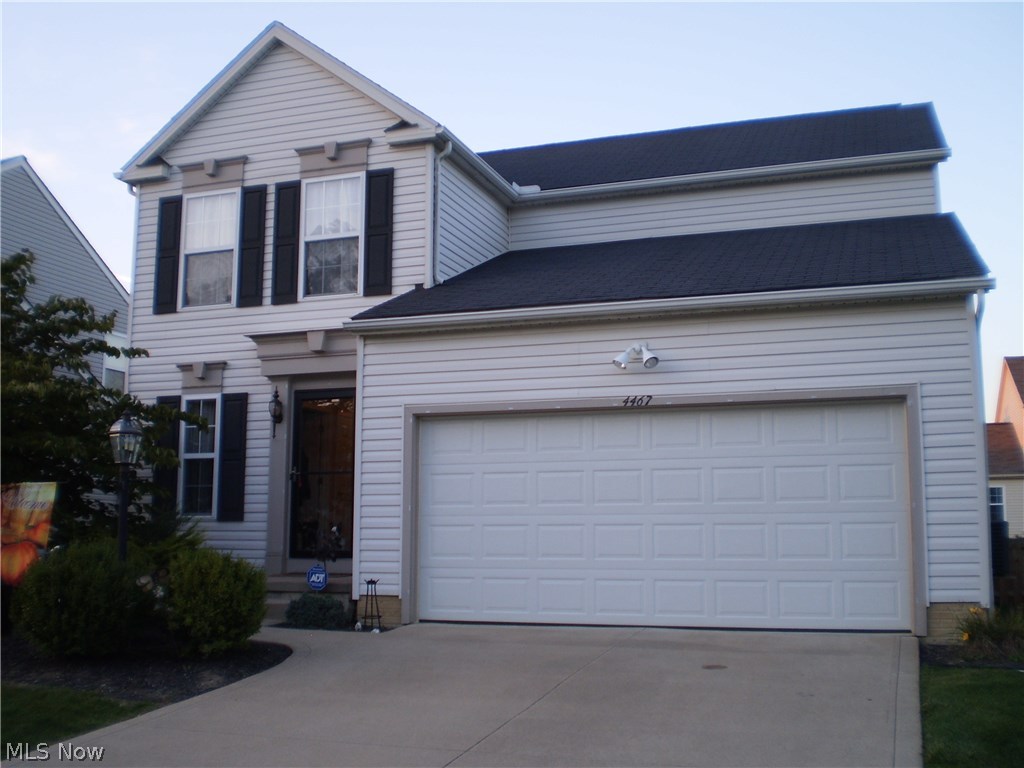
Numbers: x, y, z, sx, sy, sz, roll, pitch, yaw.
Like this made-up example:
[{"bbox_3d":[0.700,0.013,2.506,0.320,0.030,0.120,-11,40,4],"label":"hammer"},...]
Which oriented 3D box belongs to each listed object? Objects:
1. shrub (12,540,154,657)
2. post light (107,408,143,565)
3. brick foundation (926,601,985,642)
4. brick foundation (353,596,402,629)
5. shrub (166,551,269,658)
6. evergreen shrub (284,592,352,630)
[{"bbox_3d":[-3.915,1.923,9.728,1.280,1.030,1.180,-3,-8,18],"label":"shrub"},{"bbox_3d":[-3.648,1.367,10.024,0.300,2.180,0.300,-3,-8,18],"label":"post light"},{"bbox_3d":[3.940,2.118,9.421,0.500,0.350,0.200,-3,-8,18],"label":"brick foundation"},{"bbox_3d":[-1.359,2.397,11.181,0.510,0.330,0.200,-3,-8,18],"label":"brick foundation"},{"bbox_3d":[-2.619,1.914,9.471,0.890,0.950,0.880,-3,-8,18],"label":"shrub"},{"bbox_3d":[-2.039,2.379,11.222,0.730,0.360,0.600,-3,-8,18],"label":"evergreen shrub"}]

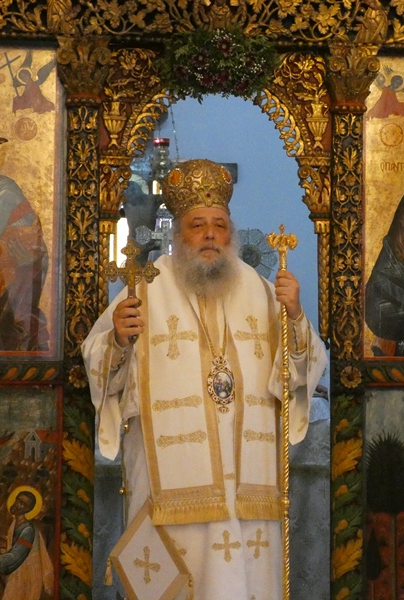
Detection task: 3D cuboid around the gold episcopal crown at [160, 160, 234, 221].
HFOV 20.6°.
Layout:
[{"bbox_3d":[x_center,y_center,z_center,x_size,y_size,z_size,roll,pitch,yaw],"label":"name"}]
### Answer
[{"bbox_3d":[-0.013,-0.323,3.210,0.200,0.165,0.200,-1,-11,-11],"label":"gold episcopal crown"}]

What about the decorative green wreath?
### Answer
[{"bbox_3d":[0.051,-0.728,3.430,0.375,0.225,0.140,0,-6,-2],"label":"decorative green wreath"}]

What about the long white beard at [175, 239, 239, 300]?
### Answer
[{"bbox_3d":[0.013,-0.088,3.140,0.185,0.170,0.120,0,-8,-10],"label":"long white beard"}]

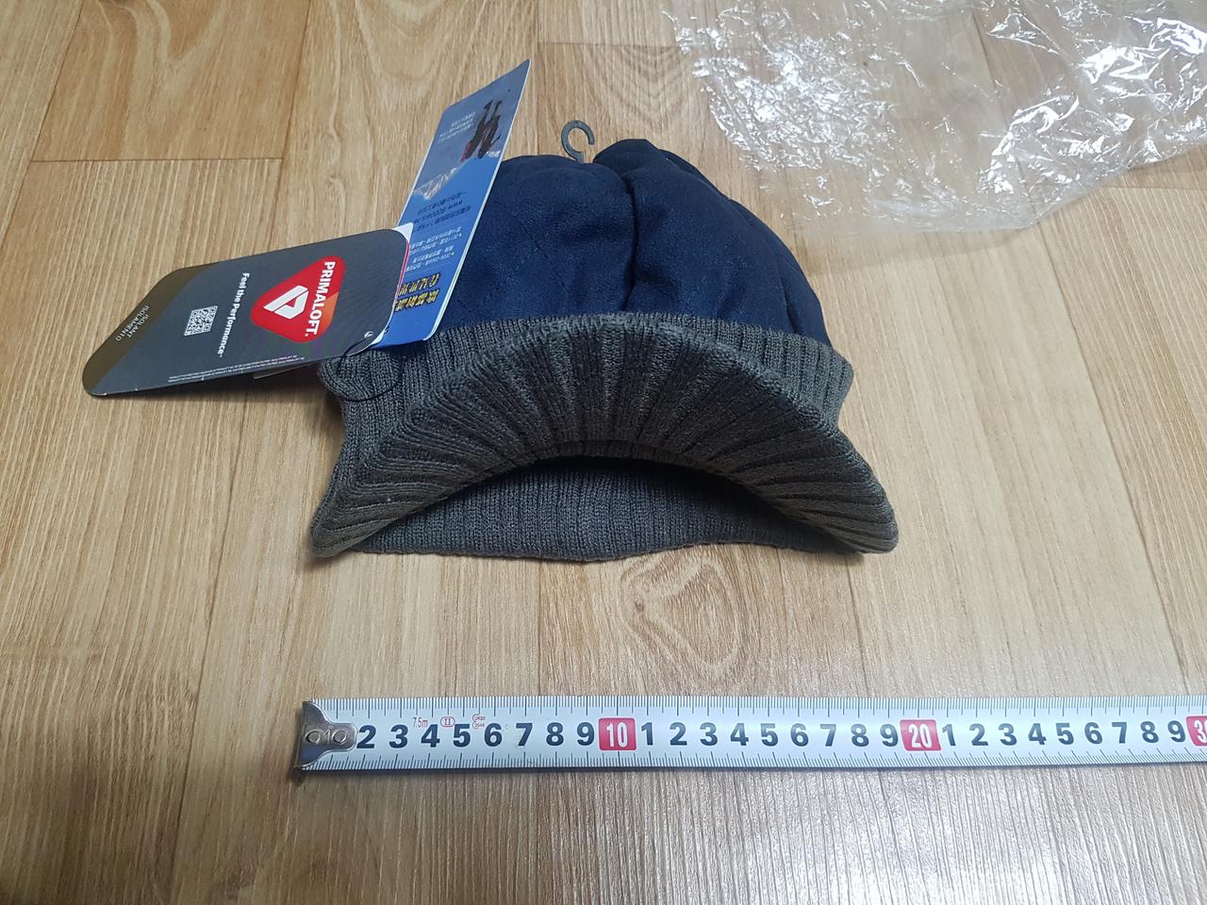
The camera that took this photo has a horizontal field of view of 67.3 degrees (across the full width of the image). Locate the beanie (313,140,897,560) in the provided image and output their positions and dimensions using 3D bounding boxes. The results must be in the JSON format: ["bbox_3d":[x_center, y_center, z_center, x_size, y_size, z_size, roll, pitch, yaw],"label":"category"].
[{"bbox_3d":[0.001,-0.061,0.322,0.203,0.085,0.182,-1,63,-3],"label":"beanie"}]

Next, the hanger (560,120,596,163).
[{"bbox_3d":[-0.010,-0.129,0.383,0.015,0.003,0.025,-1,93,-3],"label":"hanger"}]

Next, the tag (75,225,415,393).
[{"bbox_3d":[-0.133,-0.051,0.331,0.133,0.002,0.056,-6,60,18],"label":"tag"}]

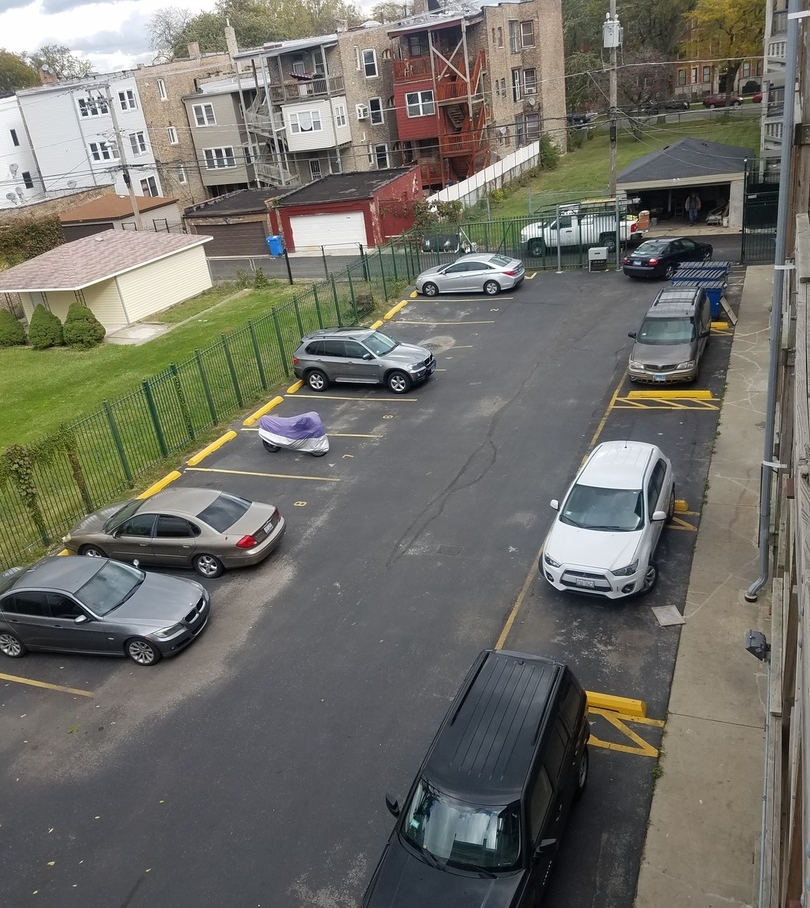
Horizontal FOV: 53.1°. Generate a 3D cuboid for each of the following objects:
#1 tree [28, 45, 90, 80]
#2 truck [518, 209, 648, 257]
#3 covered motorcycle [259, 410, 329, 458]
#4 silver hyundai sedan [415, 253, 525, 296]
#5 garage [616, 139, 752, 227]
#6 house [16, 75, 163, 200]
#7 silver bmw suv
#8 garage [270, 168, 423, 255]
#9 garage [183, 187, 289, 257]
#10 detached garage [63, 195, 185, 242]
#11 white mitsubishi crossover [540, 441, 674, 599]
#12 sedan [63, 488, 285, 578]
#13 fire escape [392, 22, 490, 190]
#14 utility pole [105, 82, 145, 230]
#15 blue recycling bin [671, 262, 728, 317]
[{"bbox_3d":[-44.831,-45.143,110.275,11.500,18.500,11.500,3,27,24],"label":"tree"},{"bbox_3d":[8.694,-10.796,38.949,5.750,2.000,2.020,2,26,22],"label":"truck"},{"bbox_3d":[-2.968,-0.567,21.734,2.120,1.200,0.780,4,28,26],"label":"covered motorcycle"},{"bbox_3d":[2.798,-7.750,34.834,4.820,1.470,1.835,3,26,24],"label":"silver hyundai sedan"},{"bbox_3d":[14.478,-14.201,42.066,6.150,4.050,7.400,3,26,24],"label":"garage"},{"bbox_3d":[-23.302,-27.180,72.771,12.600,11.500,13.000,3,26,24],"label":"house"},{"bbox_3d":[-1.290,-3.137,26.066,4.860,1.760,1.930,3,27,24],"label":"silver bmw suv"},{"bbox_3d":[-3.239,-15.519,51.269,6.500,3.500,8.000,3,27,24],"label":"garage"},{"bbox_3d":[-9.636,-15.350,53.169,6.400,3.300,6.900,3,27,24],"label":"garage"},{"bbox_3d":[-21.420,-17.456,60.777,6.700,3.850,7.400,3,27,24],"label":"detached garage"},{"bbox_3d":[3.885,1.095,15.106,1.780,1.630,4.295,4,26,25],"label":"white mitsubishi crossover"},{"bbox_3d":[-5.103,1.523,17.644,5.020,1.420,1.860,1,26,19],"label":"sedan"},{"bbox_3d":[2.824,-23.092,55.897,5.200,11.100,4.300,3,26,24],"label":"fire escape"},{"bbox_3d":[-17.033,-17.098,50.097,0.360,10.650,0.360,3,26,24],"label":"utility pole"},{"bbox_3d":[10.449,-5.776,28.766,1.800,1.150,3.500,3,27,24],"label":"blue recycling bin"}]

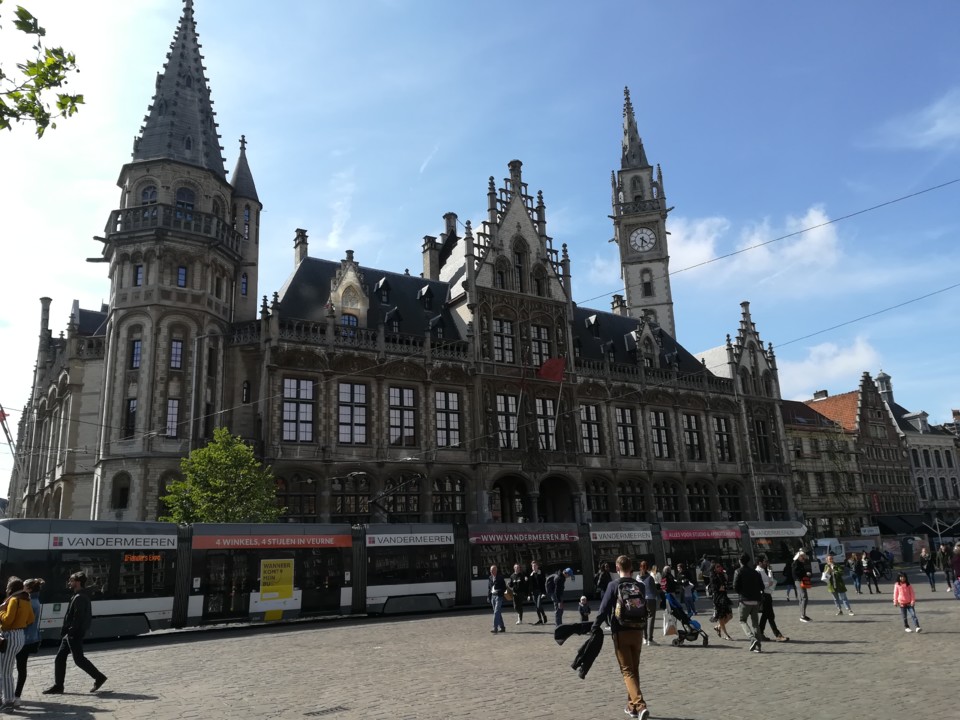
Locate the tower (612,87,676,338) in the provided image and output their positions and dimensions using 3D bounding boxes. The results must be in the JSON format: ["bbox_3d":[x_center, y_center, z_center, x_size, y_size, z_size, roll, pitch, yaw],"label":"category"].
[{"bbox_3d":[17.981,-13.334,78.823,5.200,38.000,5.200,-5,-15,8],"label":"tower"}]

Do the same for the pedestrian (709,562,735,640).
[{"bbox_3d":[5.290,5.251,15.711,0.550,1.610,0.450,-9,-16,21],"label":"pedestrian"}]

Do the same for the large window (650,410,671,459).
[{"bbox_3d":[12.114,4.985,48.404,1.550,3.322,0.300,7,-18,-32],"label":"large window"}]

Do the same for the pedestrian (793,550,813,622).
[{"bbox_3d":[8.252,5.755,18.452,0.500,1.762,0.460,-11,-17,30],"label":"pedestrian"}]

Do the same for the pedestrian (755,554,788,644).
[{"bbox_3d":[6.085,4.970,15.129,0.660,1.750,0.500,-7,-16,16],"label":"pedestrian"}]

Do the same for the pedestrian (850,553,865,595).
[{"bbox_3d":[16.298,9.233,31.218,0.500,1.670,0.420,-8,-16,19],"label":"pedestrian"}]

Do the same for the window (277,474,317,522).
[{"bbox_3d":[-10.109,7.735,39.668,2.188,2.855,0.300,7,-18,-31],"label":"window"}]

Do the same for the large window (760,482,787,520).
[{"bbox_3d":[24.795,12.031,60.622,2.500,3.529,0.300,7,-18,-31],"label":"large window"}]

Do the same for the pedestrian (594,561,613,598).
[{"bbox_3d":[3.230,6.204,18.987,0.500,1.680,0.400,5,-17,-26],"label":"pedestrian"}]

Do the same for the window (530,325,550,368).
[{"bbox_3d":[3.737,-0.854,44.188,1.550,2.781,0.300,7,-18,-32],"label":"window"}]

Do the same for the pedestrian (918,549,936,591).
[{"bbox_3d":[18.766,8.786,30.223,0.500,1.710,0.450,-10,-17,25],"label":"pedestrian"}]

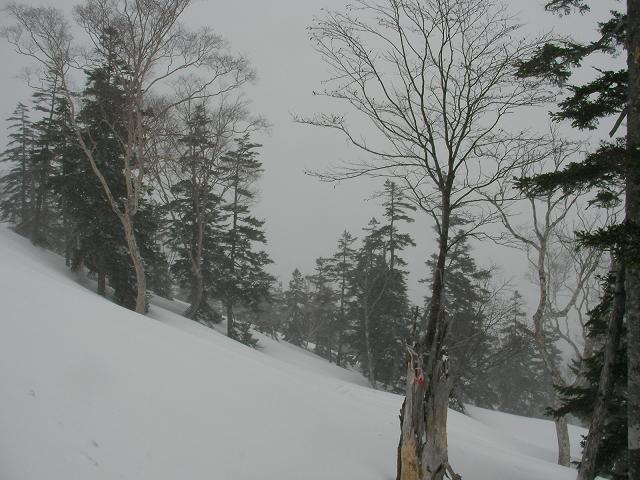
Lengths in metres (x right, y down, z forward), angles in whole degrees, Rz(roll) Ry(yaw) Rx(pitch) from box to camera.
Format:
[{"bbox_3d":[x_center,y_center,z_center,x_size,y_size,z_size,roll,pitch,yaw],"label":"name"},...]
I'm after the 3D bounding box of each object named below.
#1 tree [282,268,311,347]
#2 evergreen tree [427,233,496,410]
[{"bbox_3d":[-1.238,3.555,37.000,1.470,4.110,1.470,1,1,0],"label":"tree"},{"bbox_3d":[5.337,3.074,26.500,2.640,6.710,2.640,1,1,0],"label":"evergreen tree"}]

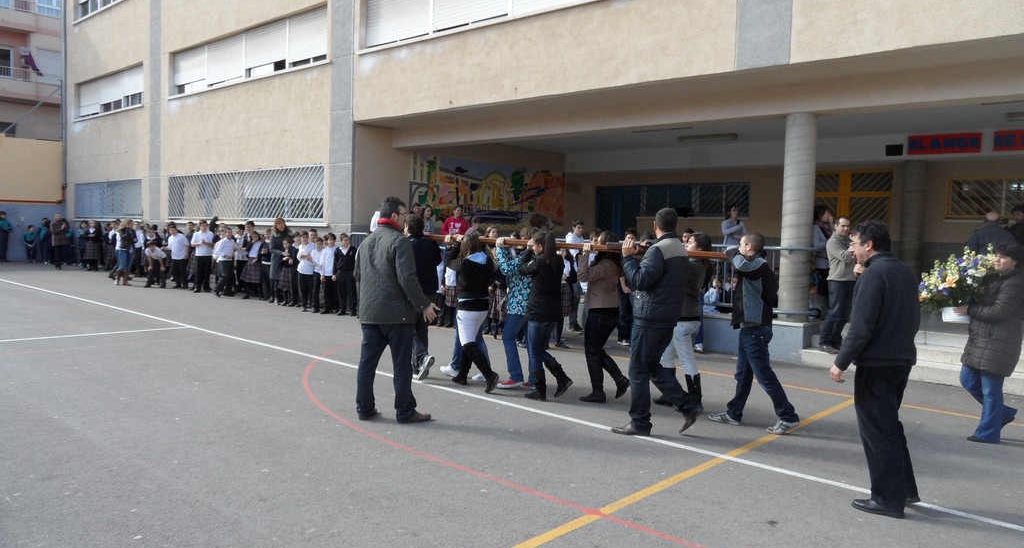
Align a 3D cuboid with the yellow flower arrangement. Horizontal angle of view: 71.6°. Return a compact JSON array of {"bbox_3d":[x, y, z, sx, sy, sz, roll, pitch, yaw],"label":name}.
[{"bbox_3d":[3.675,0.045,5.857,0.500,0.500,0.450,4,5,40],"label":"yellow flower arrangement"}]

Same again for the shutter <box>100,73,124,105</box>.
[{"bbox_3d":[-12.263,-5.661,21.750,1.774,0.789,0.080,4,5,40],"label":"shutter"}]

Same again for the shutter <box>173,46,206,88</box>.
[{"bbox_3d":[-8.394,-5.399,18.464,1.806,0.817,0.080,4,5,40],"label":"shutter"}]

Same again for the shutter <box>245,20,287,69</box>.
[{"bbox_3d":[-5.639,-5.256,16.289,1.745,0.893,0.060,4,4,40],"label":"shutter"}]

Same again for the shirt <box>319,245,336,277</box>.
[{"bbox_3d":[-3.359,-0.246,12.928,0.350,0.570,0.240,0,4,-18],"label":"shirt"}]

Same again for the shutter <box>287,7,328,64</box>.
[{"bbox_3d":[-4.285,-5.121,15.152,1.543,1.000,0.060,4,4,40],"label":"shutter"}]

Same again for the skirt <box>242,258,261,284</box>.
[{"bbox_3d":[-5.663,-0.054,15.436,0.400,0.540,0.340,1,4,-9],"label":"skirt"}]

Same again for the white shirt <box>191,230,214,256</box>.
[{"bbox_3d":[-7.110,-0.701,16.311,0.500,0.580,0.320,0,4,-16],"label":"white shirt"}]

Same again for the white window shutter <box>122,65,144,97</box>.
[{"bbox_3d":[-11.011,-5.681,20.805,1.631,0.770,0.060,4,4,40],"label":"white window shutter"}]

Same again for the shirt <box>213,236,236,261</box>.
[{"bbox_3d":[-6.540,-0.580,16.150,0.500,0.530,0.300,0,3,-30],"label":"shirt"}]

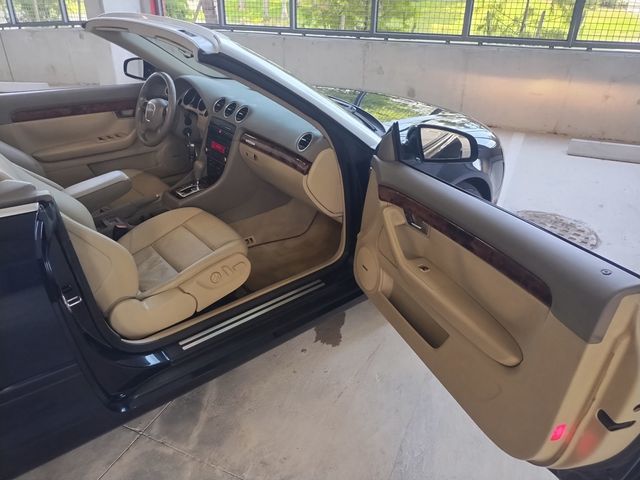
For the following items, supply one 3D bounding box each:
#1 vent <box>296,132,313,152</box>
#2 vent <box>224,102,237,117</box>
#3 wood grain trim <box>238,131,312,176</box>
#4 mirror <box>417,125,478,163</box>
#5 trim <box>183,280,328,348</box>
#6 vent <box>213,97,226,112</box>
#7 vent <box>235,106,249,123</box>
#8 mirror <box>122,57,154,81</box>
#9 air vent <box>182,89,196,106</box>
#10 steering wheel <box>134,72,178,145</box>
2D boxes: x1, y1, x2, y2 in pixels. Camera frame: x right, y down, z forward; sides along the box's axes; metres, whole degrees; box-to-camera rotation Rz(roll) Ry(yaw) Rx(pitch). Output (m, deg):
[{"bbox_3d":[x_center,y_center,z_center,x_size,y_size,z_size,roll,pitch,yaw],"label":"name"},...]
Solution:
[{"bbox_3d":[-0.052,-0.375,1.790,0.083,0.083,0.032,31,8,42],"label":"vent"},{"bbox_3d":[-0.419,-0.617,2.206,0.083,0.083,0.032,31,8,42],"label":"vent"},{"bbox_3d":[-0.206,-0.382,2.014,0.520,0.060,0.030,31,8,42],"label":"wood grain trim"},{"bbox_3d":[0.447,-0.338,1.620,0.205,0.130,0.100,-3,29,-8],"label":"mirror"},{"bbox_3d":[-0.237,0.281,1.823,0.665,0.012,0.046,-21,36,-35],"label":"trim"},{"bbox_3d":[-0.486,-0.658,2.275,0.083,0.083,0.032,31,8,42],"label":"vent"},{"bbox_3d":[-0.352,-0.576,2.136,0.083,0.083,0.032,31,8,42],"label":"vent"},{"bbox_3d":[-1.045,-0.990,2.676,0.205,0.130,0.100,20,34,29],"label":"mirror"},{"bbox_3d":[-0.700,-0.768,2.490,0.040,0.110,0.110,9,16,-46],"label":"air vent"},{"bbox_3d":[-0.821,-0.654,2.340,0.100,0.380,0.380,10,15,-47],"label":"steering wheel"}]

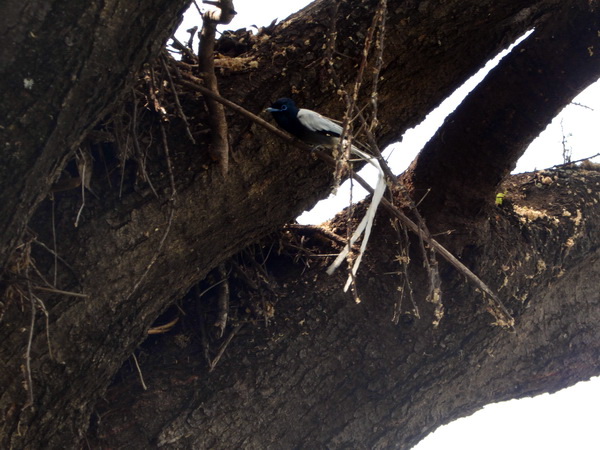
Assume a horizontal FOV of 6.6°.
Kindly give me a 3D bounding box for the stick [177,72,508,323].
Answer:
[{"bbox_3d":[0.067,-0.039,6.600,0.528,0.033,0.030,37,0,9],"label":"stick"}]

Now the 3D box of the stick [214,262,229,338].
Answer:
[{"bbox_3d":[-0.103,0.099,6.800,0.013,0.099,0.013,2,0,0],"label":"stick"}]

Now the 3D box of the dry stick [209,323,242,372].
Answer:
[{"bbox_3d":[-0.097,0.159,6.760,0.008,0.077,0.008,34,-15,0],"label":"dry stick"}]

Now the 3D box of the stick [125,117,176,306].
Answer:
[{"bbox_3d":[-0.181,-0.015,6.550,0.038,0.236,0.025,10,0,0],"label":"stick"}]

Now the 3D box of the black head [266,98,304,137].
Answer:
[{"bbox_3d":[-0.018,-0.137,6.600,0.047,0.045,0.028,0,-20,0],"label":"black head"}]

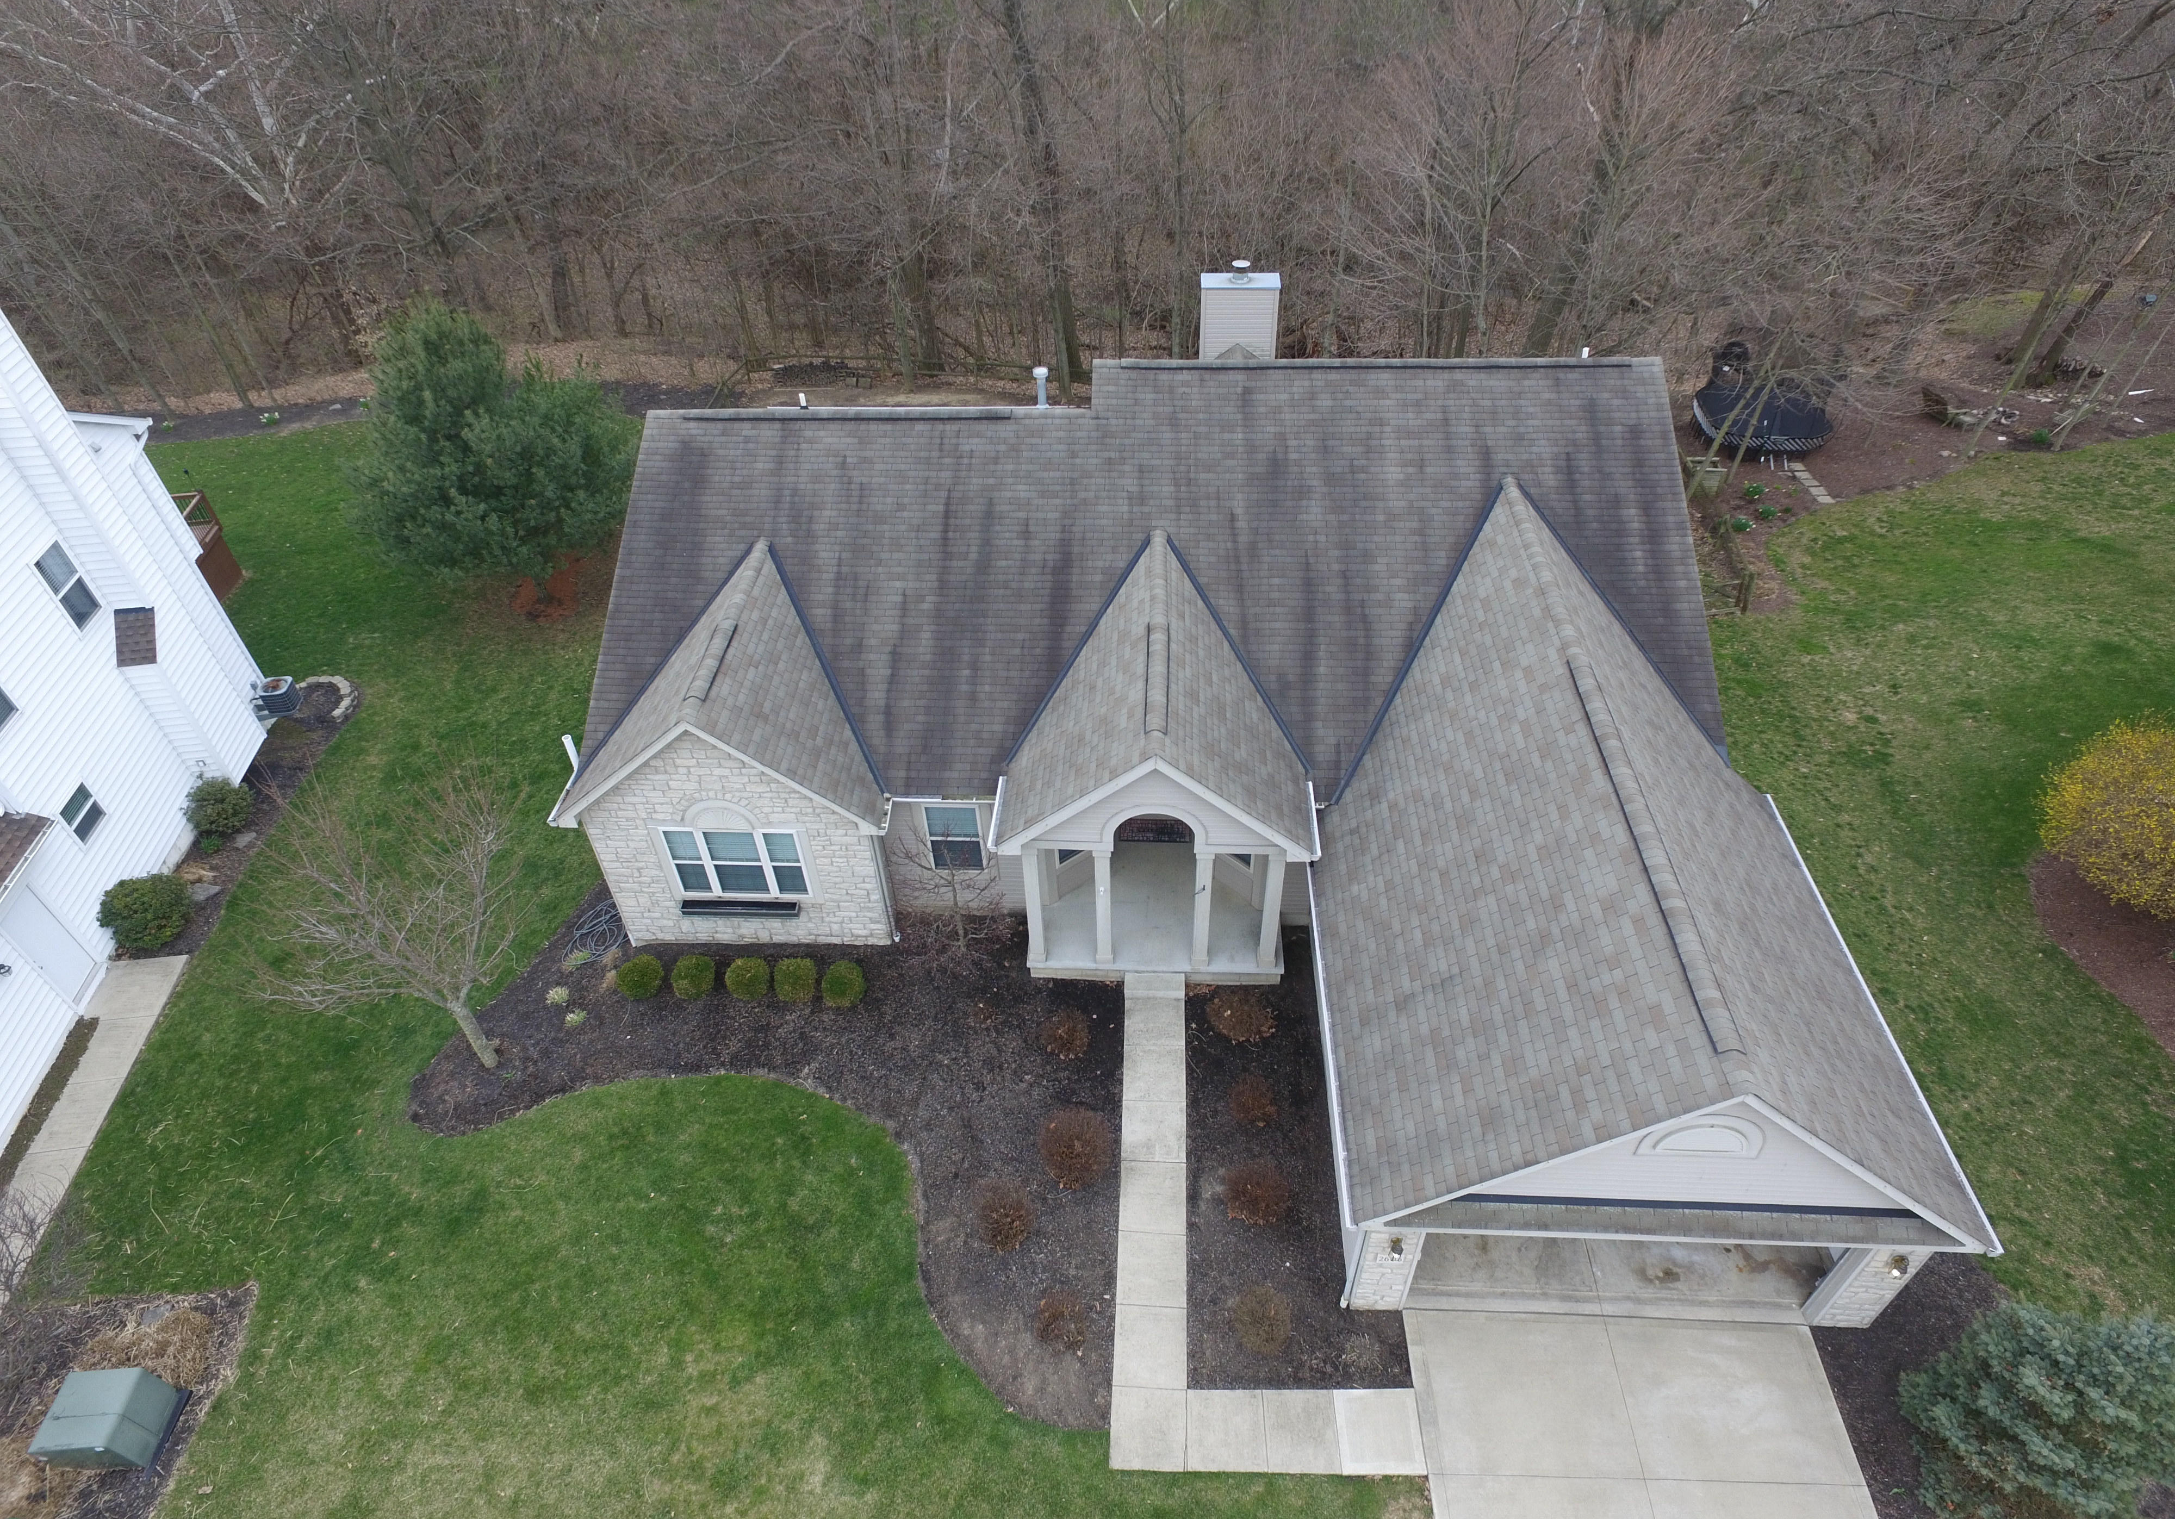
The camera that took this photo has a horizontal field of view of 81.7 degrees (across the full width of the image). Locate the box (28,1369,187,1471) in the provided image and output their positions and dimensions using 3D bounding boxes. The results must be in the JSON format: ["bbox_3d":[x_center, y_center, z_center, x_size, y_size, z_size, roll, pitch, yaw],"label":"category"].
[{"bbox_3d":[-11.727,7.935,15.034,0.950,0.780,0.950,-4,42,-2],"label":"box"}]

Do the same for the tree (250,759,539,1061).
[{"bbox_3d":[-9.086,2.676,17.577,3.800,5.100,3.800,1,42,4],"label":"tree"}]

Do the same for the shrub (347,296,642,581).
[{"bbox_3d":[-12.409,-6.255,26.767,5.400,6.600,5.400,1,42,4],"label":"shrub"}]

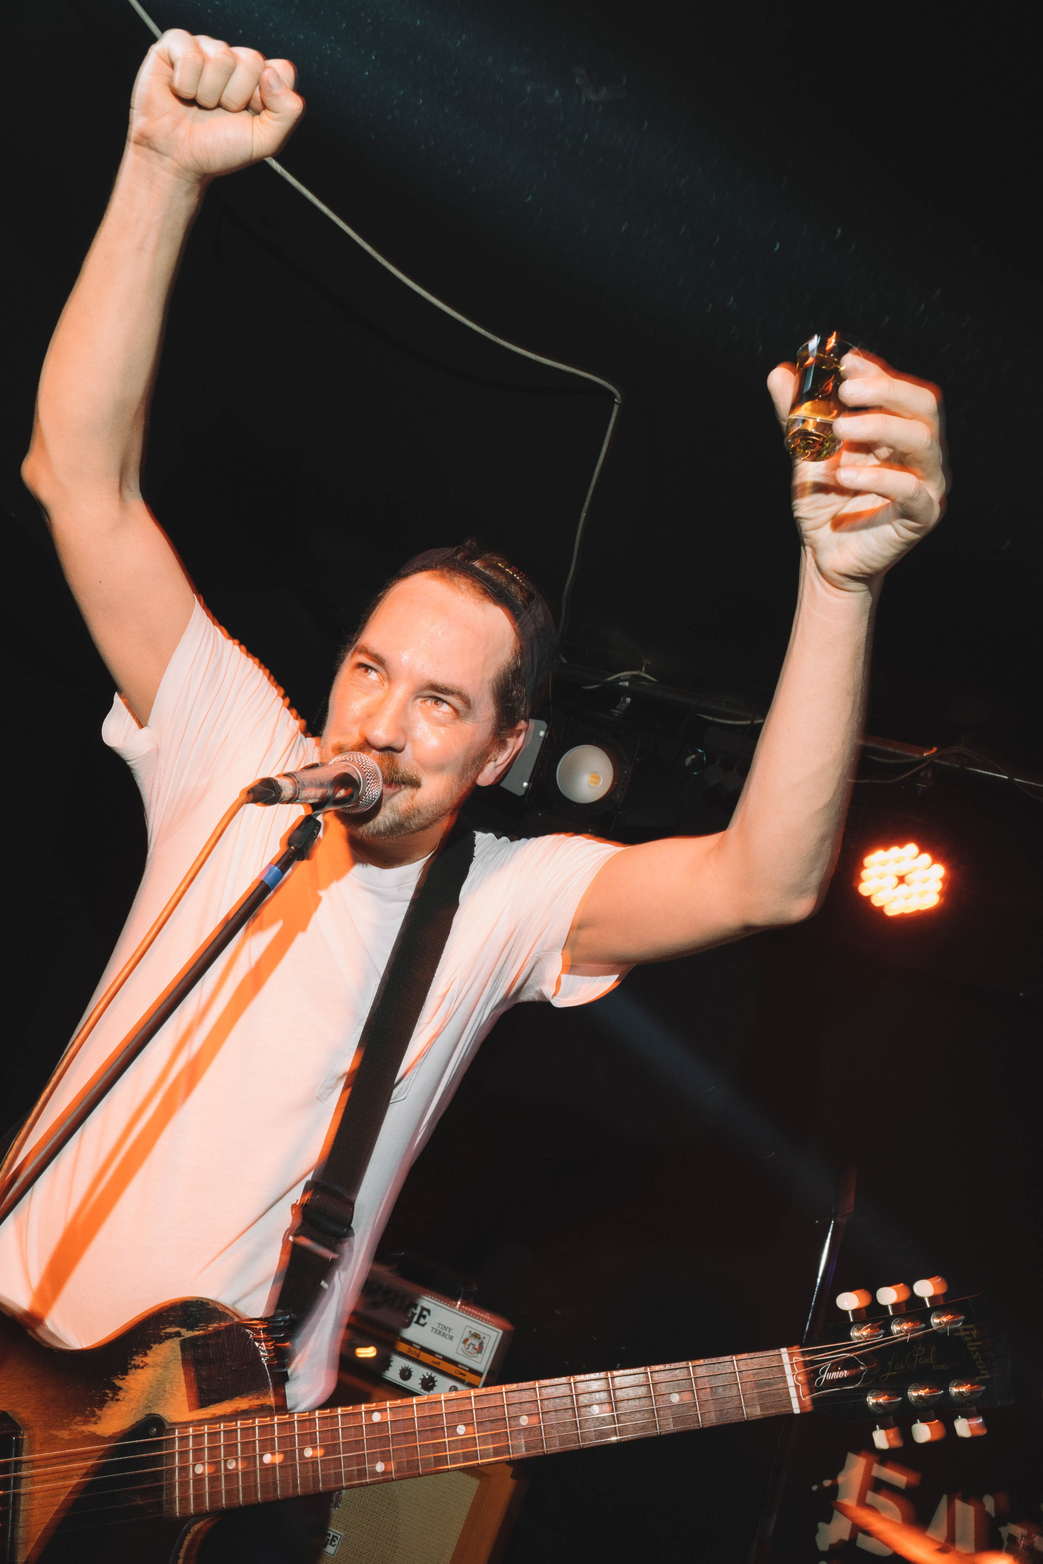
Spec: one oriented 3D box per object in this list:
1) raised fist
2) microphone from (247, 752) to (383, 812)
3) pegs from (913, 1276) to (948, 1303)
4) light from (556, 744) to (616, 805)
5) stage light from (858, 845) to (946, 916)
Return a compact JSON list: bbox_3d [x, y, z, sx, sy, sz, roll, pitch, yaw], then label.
[{"bbox_3d":[-0.208,-0.462,0.830,0.112,0.094,0.082,17,18,-22],"label":"raised fist"},{"bbox_3d":[-0.159,0.004,0.946,0.051,0.051,0.185,17,7,14],"label":"microphone"},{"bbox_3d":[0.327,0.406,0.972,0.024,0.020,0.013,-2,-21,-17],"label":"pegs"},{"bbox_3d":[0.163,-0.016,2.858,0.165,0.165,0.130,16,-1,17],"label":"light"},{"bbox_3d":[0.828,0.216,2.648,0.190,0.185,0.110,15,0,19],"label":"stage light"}]

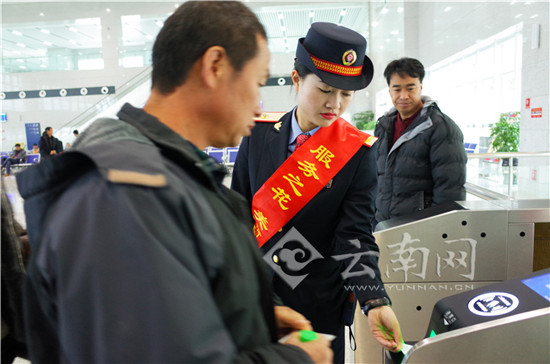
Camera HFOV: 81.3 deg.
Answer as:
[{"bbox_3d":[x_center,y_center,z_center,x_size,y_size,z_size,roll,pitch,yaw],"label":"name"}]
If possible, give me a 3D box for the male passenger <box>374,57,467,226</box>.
[{"bbox_3d":[0.713,0.246,1.619,0.340,1.700,0.550,-6,7,-37],"label":"male passenger"}]

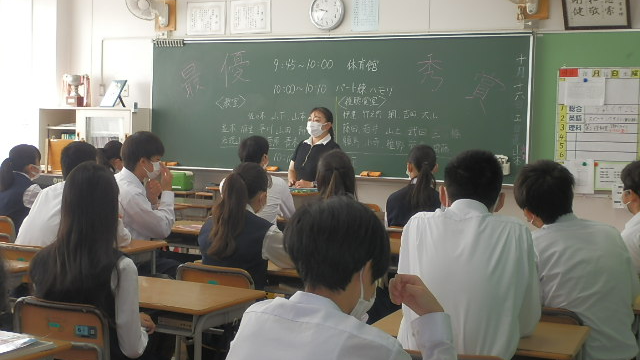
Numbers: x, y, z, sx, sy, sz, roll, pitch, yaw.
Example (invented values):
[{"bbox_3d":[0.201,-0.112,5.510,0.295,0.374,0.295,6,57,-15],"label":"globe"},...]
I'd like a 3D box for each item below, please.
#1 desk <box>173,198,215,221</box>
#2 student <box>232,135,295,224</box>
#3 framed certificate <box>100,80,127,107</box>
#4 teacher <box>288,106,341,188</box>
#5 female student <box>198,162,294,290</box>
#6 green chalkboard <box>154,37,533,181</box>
[{"bbox_3d":[-0.981,0.515,6.893,0.650,0.710,0.430,3,5,25],"label":"desk"},{"bbox_3d":[-0.383,0.329,5.916,0.470,1.250,0.680,3,5,25],"label":"student"},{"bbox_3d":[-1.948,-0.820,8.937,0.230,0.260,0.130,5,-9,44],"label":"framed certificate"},{"bbox_3d":[-0.026,0.155,7.134,0.450,1.430,0.360,3,5,25],"label":"teacher"},{"bbox_3d":[-0.264,0.501,4.115,0.460,1.180,0.680,3,5,25],"label":"female student"},{"bbox_3d":[0.021,-0.640,8.174,3.600,1.200,0.070,3,5,25],"label":"green chalkboard"}]

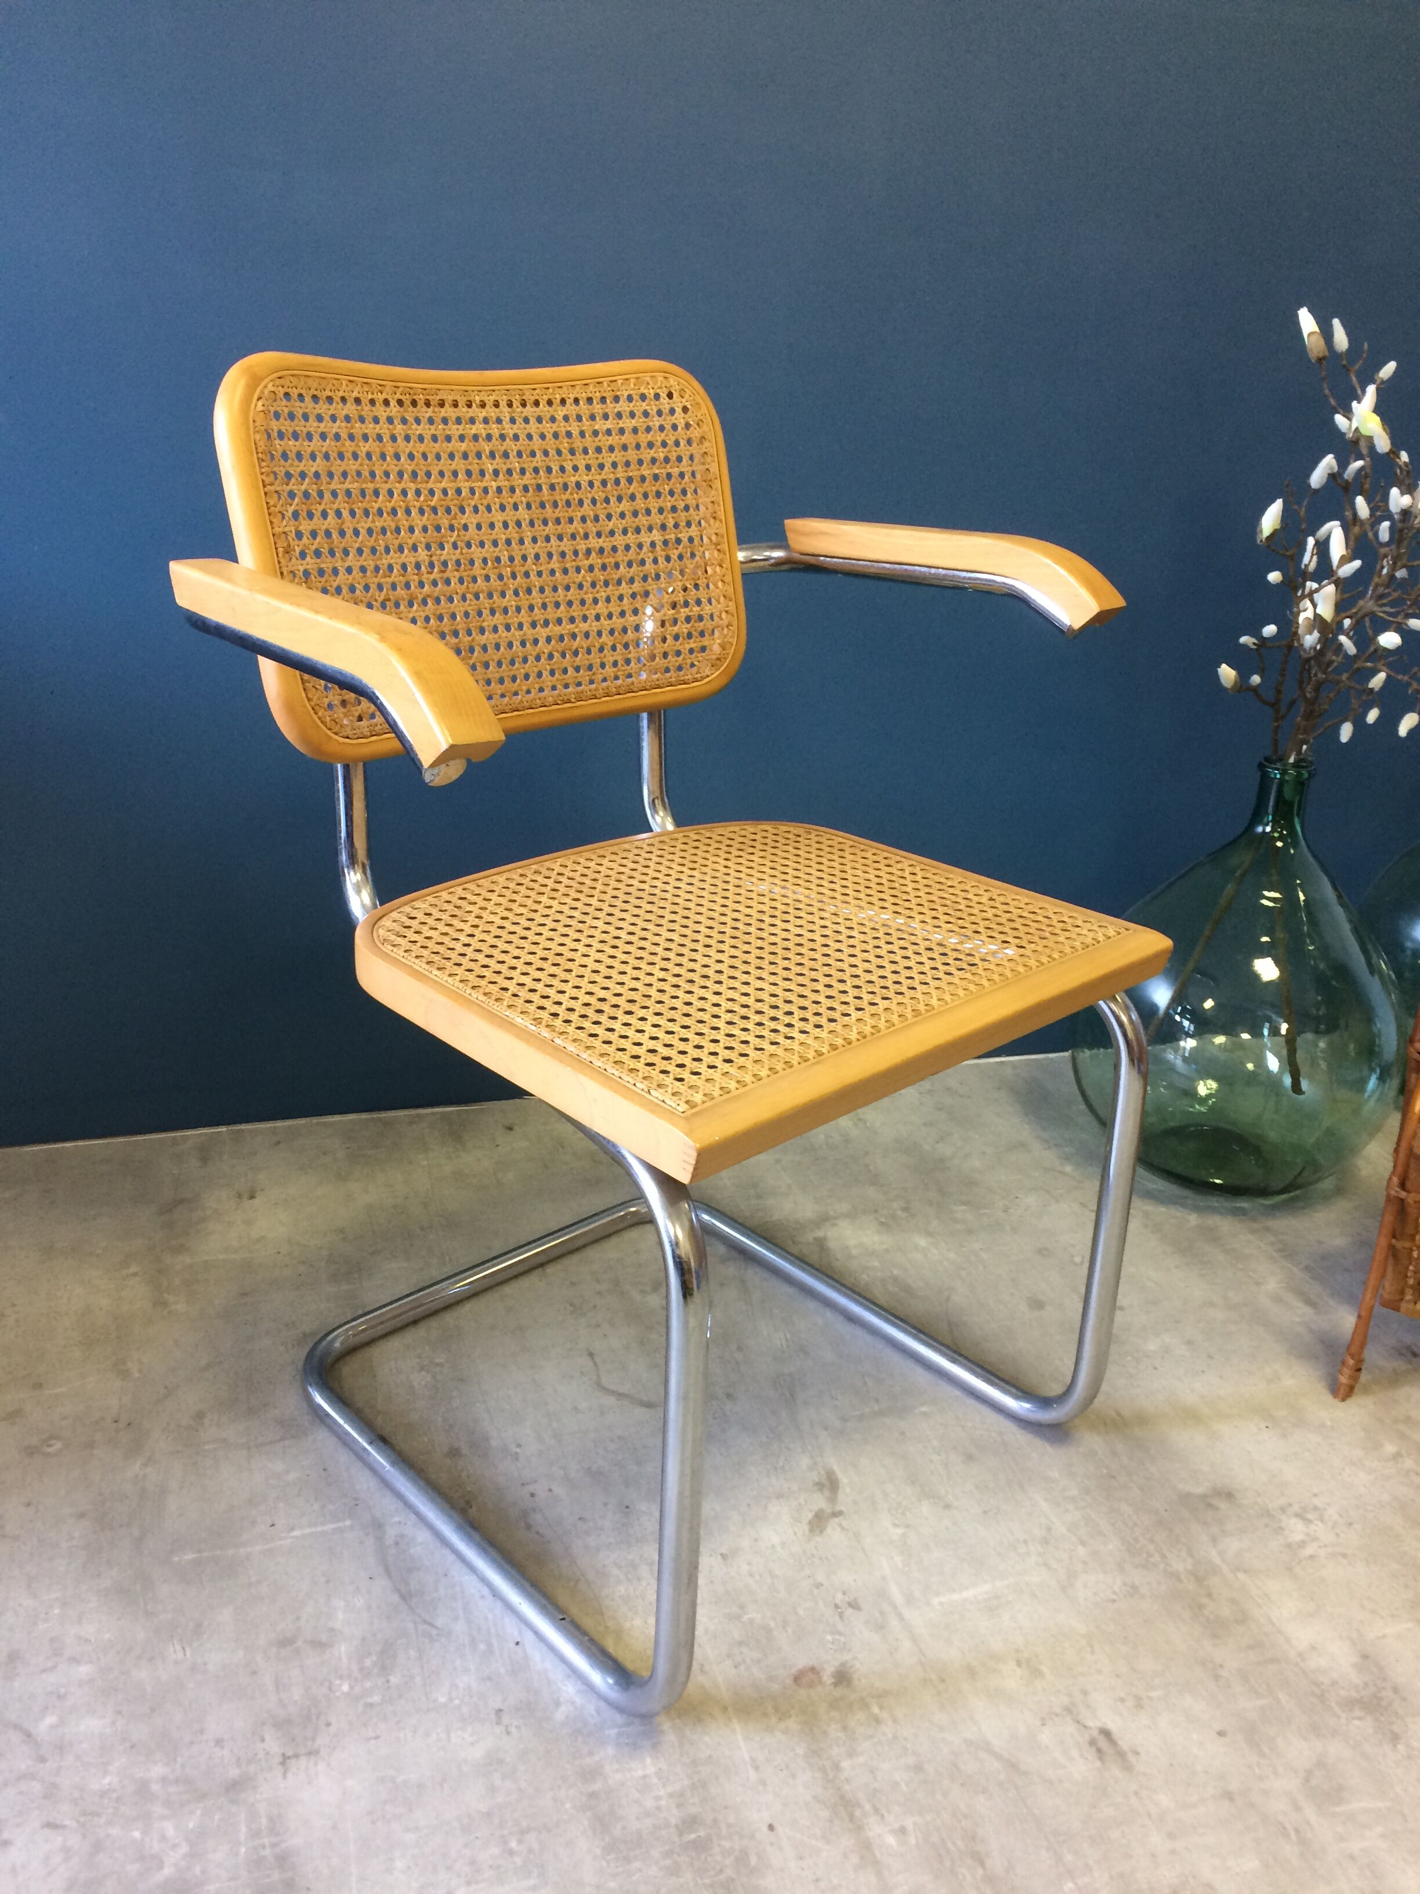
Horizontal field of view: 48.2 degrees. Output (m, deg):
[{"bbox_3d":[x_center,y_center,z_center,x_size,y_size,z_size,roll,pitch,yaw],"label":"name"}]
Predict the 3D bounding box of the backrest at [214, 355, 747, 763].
[{"bbox_3d":[-0.152,-0.298,1.197,0.446,0.290,0.057,-17,19,-39],"label":"backrest"}]

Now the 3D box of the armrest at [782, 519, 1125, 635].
[{"bbox_3d":[0.181,-0.299,1.235,0.037,0.061,0.319,-19,30,-39],"label":"armrest"}]

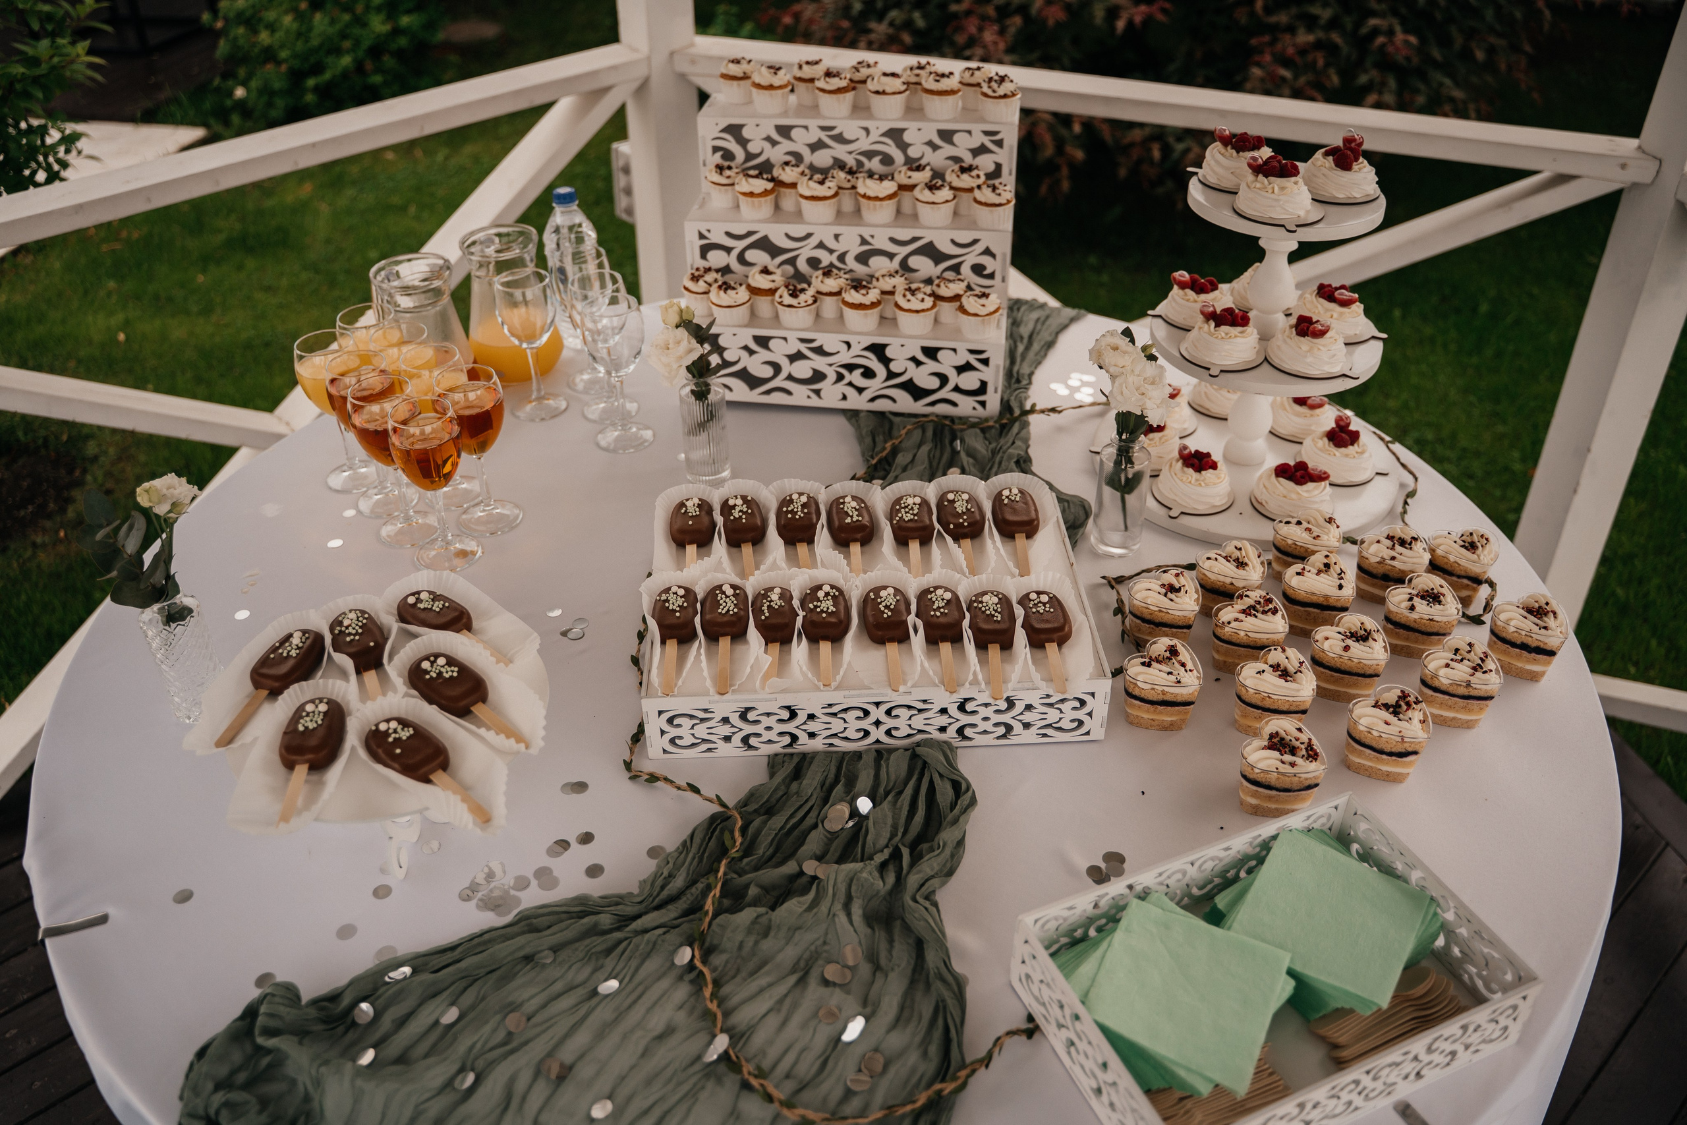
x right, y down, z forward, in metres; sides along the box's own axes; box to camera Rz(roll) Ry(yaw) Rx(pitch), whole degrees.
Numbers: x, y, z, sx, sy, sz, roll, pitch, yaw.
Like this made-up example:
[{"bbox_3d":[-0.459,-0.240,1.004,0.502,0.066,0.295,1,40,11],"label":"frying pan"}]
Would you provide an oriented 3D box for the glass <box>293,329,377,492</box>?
[{"bbox_3d":[-0.607,-0.179,1.581,0.078,0.180,0.078,0,35,0],"label":"glass"}]

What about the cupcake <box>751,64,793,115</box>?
[{"bbox_3d":[-0.093,-0.609,1.688,0.052,0.054,0.052,4,36,8],"label":"cupcake"}]

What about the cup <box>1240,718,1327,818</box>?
[{"bbox_3d":[0.366,0.172,1.088,0.071,0.062,0.068,-29,44,-33],"label":"cup"}]

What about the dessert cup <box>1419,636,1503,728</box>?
[{"bbox_3d":[0.550,0.111,1.166,0.066,0.062,0.067,-22,41,-27],"label":"dessert cup"}]

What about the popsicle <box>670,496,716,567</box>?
[{"bbox_3d":[-0.153,-0.022,1.318,0.043,0.022,0.149,-4,36,-3],"label":"popsicle"}]

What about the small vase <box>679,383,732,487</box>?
[{"bbox_3d":[-0.159,-0.154,1.518,0.052,0.120,0.052,-2,35,0],"label":"small vase"}]

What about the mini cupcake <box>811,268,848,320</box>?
[{"bbox_3d":[-0.017,-0.361,1.756,0.054,0.057,0.054,0,35,0],"label":"mini cupcake"}]

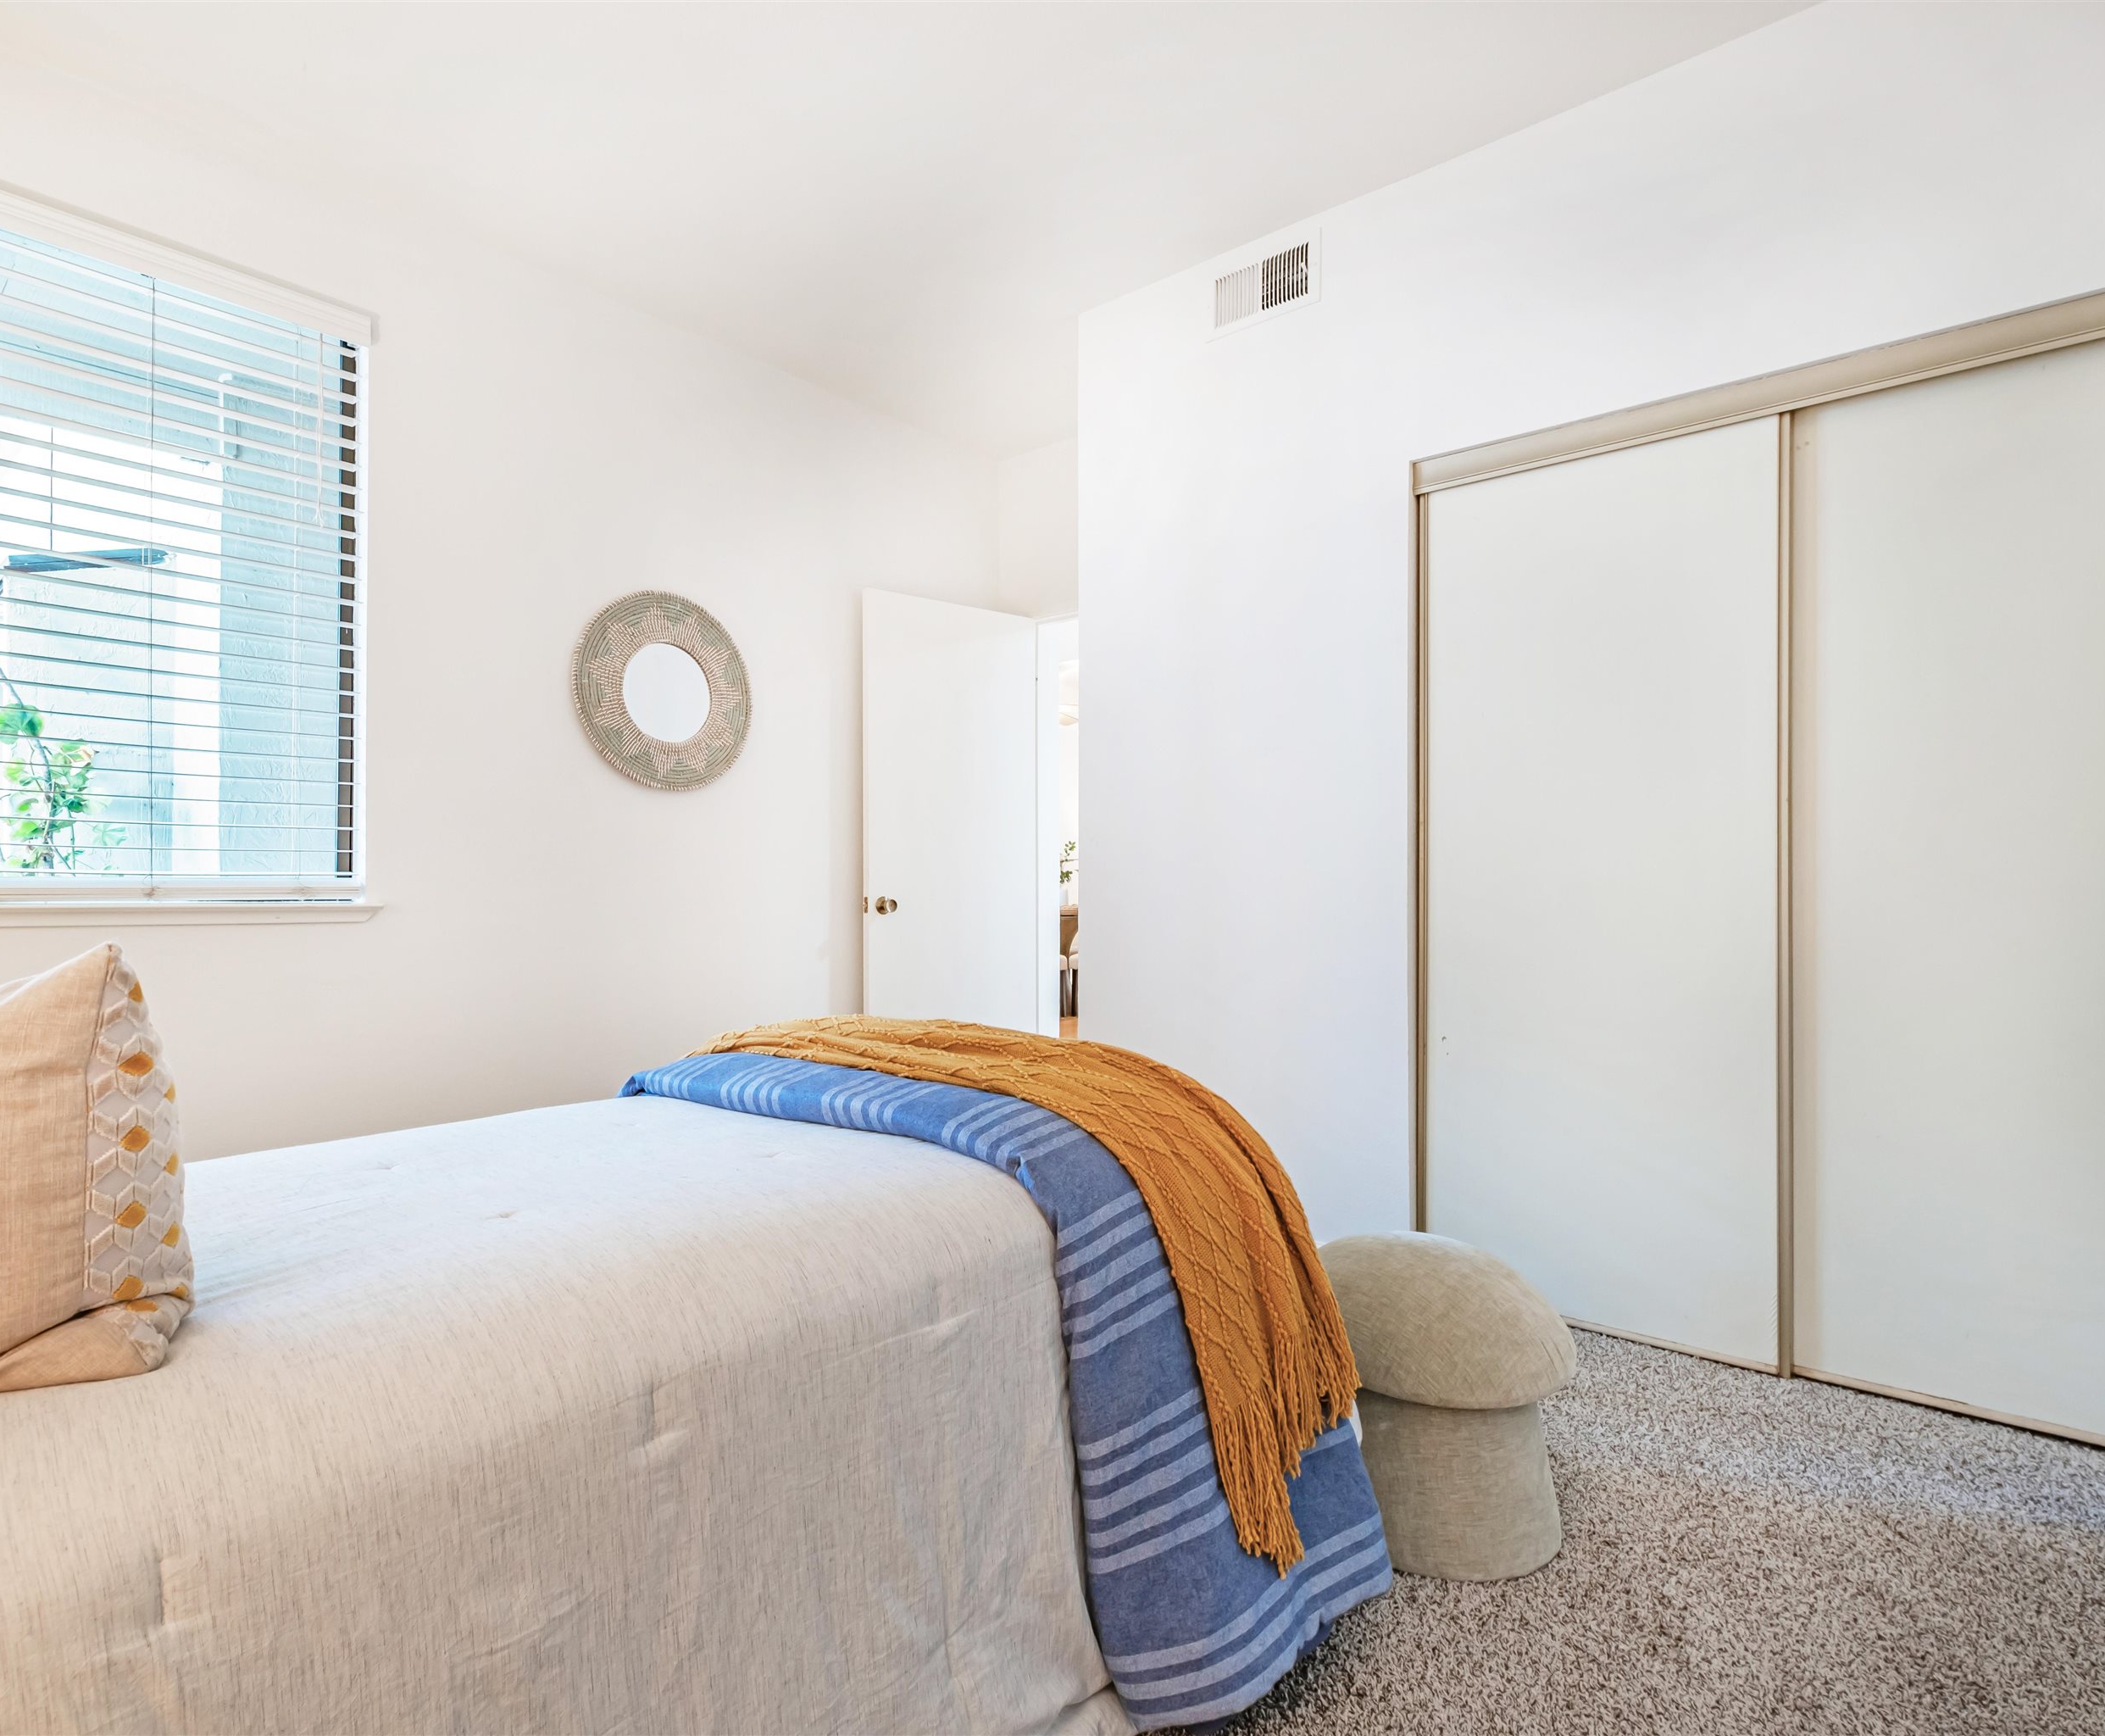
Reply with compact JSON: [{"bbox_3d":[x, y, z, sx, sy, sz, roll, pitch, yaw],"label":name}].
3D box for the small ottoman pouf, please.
[{"bbox_3d":[0.611,0.799,1.712,0.390,0.425,0.390,-1,-1,39],"label":"small ottoman pouf"}]

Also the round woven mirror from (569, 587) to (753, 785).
[{"bbox_3d":[-1.184,-0.539,3.315,0.040,0.600,0.595,-1,-1,40],"label":"round woven mirror"}]

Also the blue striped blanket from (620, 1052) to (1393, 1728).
[{"bbox_3d":[-0.133,0.669,1.681,1.160,0.680,0.560,-1,-1,39],"label":"blue striped blanket"}]

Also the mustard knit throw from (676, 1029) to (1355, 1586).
[{"bbox_3d":[-0.092,0.595,1.732,1.100,0.590,0.440,-1,-1,39],"label":"mustard knit throw"}]

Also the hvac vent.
[{"bbox_3d":[0.569,-1.574,2.932,0.340,0.200,0.025,-1,-1,39],"label":"hvac vent"}]

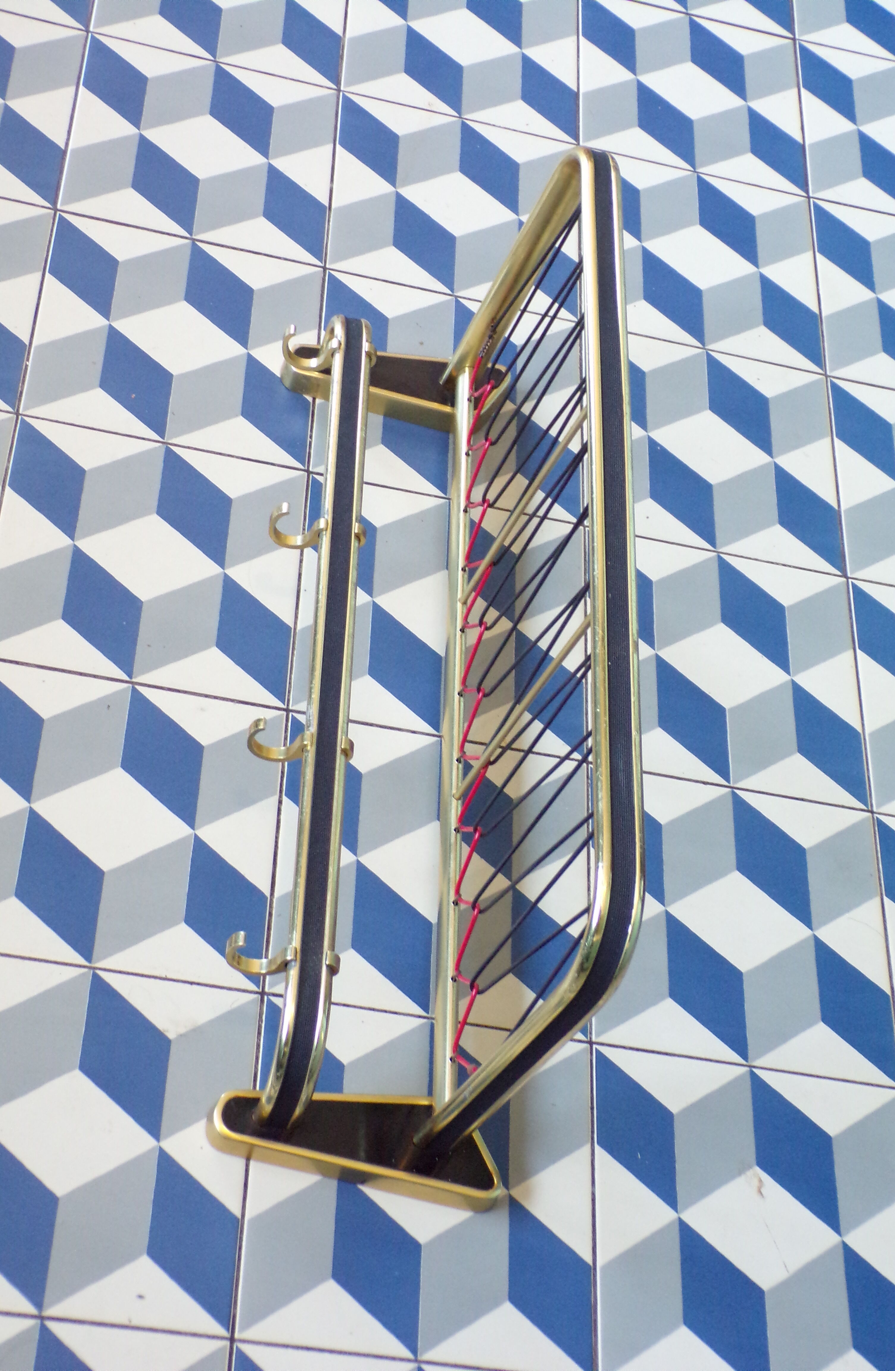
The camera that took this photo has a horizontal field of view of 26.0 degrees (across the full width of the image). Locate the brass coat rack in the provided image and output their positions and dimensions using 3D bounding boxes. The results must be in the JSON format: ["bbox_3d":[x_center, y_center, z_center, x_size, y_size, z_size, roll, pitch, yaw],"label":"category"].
[{"bbox_3d":[-0.013,-0.049,1.151,0.186,0.248,0.640,10,55,-11],"label":"brass coat rack"}]

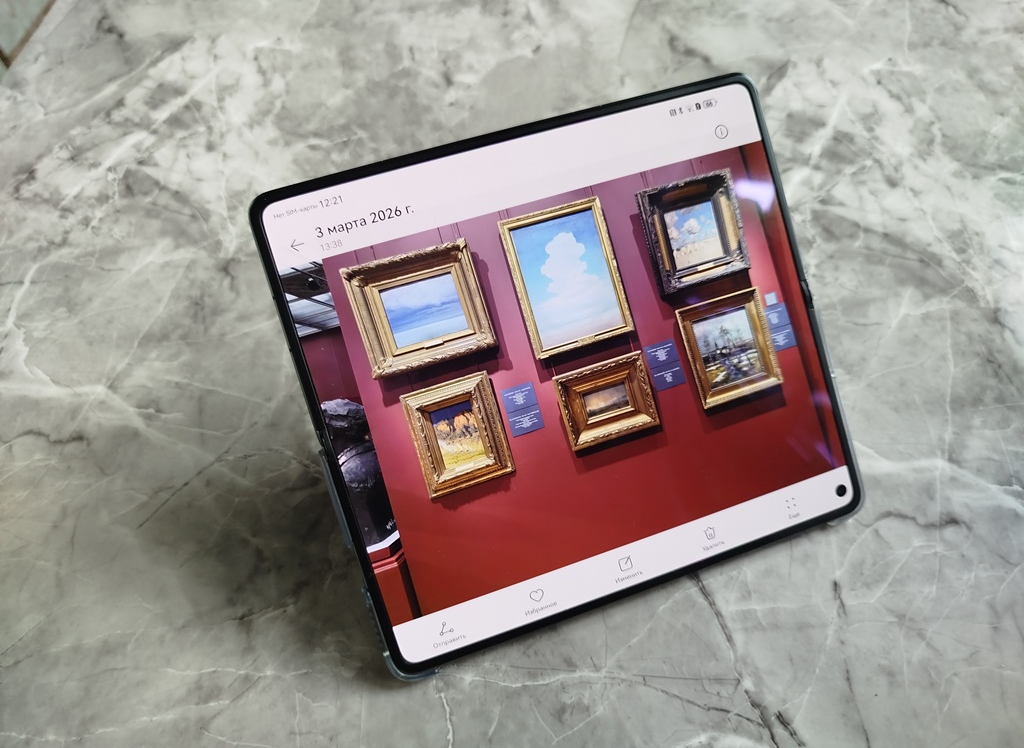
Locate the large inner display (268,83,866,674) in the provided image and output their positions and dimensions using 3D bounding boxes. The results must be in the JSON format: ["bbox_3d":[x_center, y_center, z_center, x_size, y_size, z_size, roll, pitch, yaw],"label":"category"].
[{"bbox_3d":[0.020,-0.002,0.213,0.158,0.011,0.146,-17,95,-9],"label":"large inner display"}]

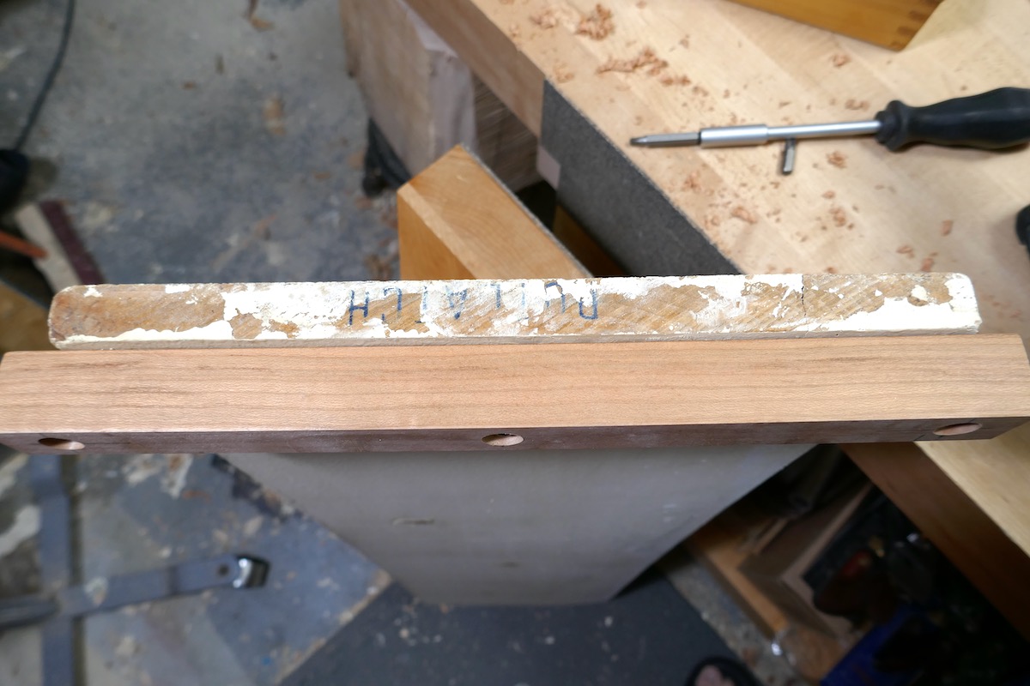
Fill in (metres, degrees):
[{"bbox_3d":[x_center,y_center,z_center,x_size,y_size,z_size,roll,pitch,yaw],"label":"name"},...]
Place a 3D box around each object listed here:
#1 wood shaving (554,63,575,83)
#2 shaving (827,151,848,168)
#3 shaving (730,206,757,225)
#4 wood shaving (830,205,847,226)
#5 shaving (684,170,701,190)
[{"bbox_3d":[0.029,-0.158,0.418,0.011,0.004,0.008,27,76,7],"label":"wood shaving"},{"bbox_3d":[0.181,-0.103,0.402,0.011,0.005,0.008,31,76,8],"label":"shaving"},{"bbox_3d":[0.126,-0.070,0.393,0.015,0.005,0.007,24,76,7],"label":"shaving"},{"bbox_3d":[0.177,-0.070,0.393,0.008,0.005,0.011,-23,75,-6],"label":"wood shaving"},{"bbox_3d":[0.099,-0.091,0.399,0.008,0.005,0.010,39,78,10],"label":"shaving"}]

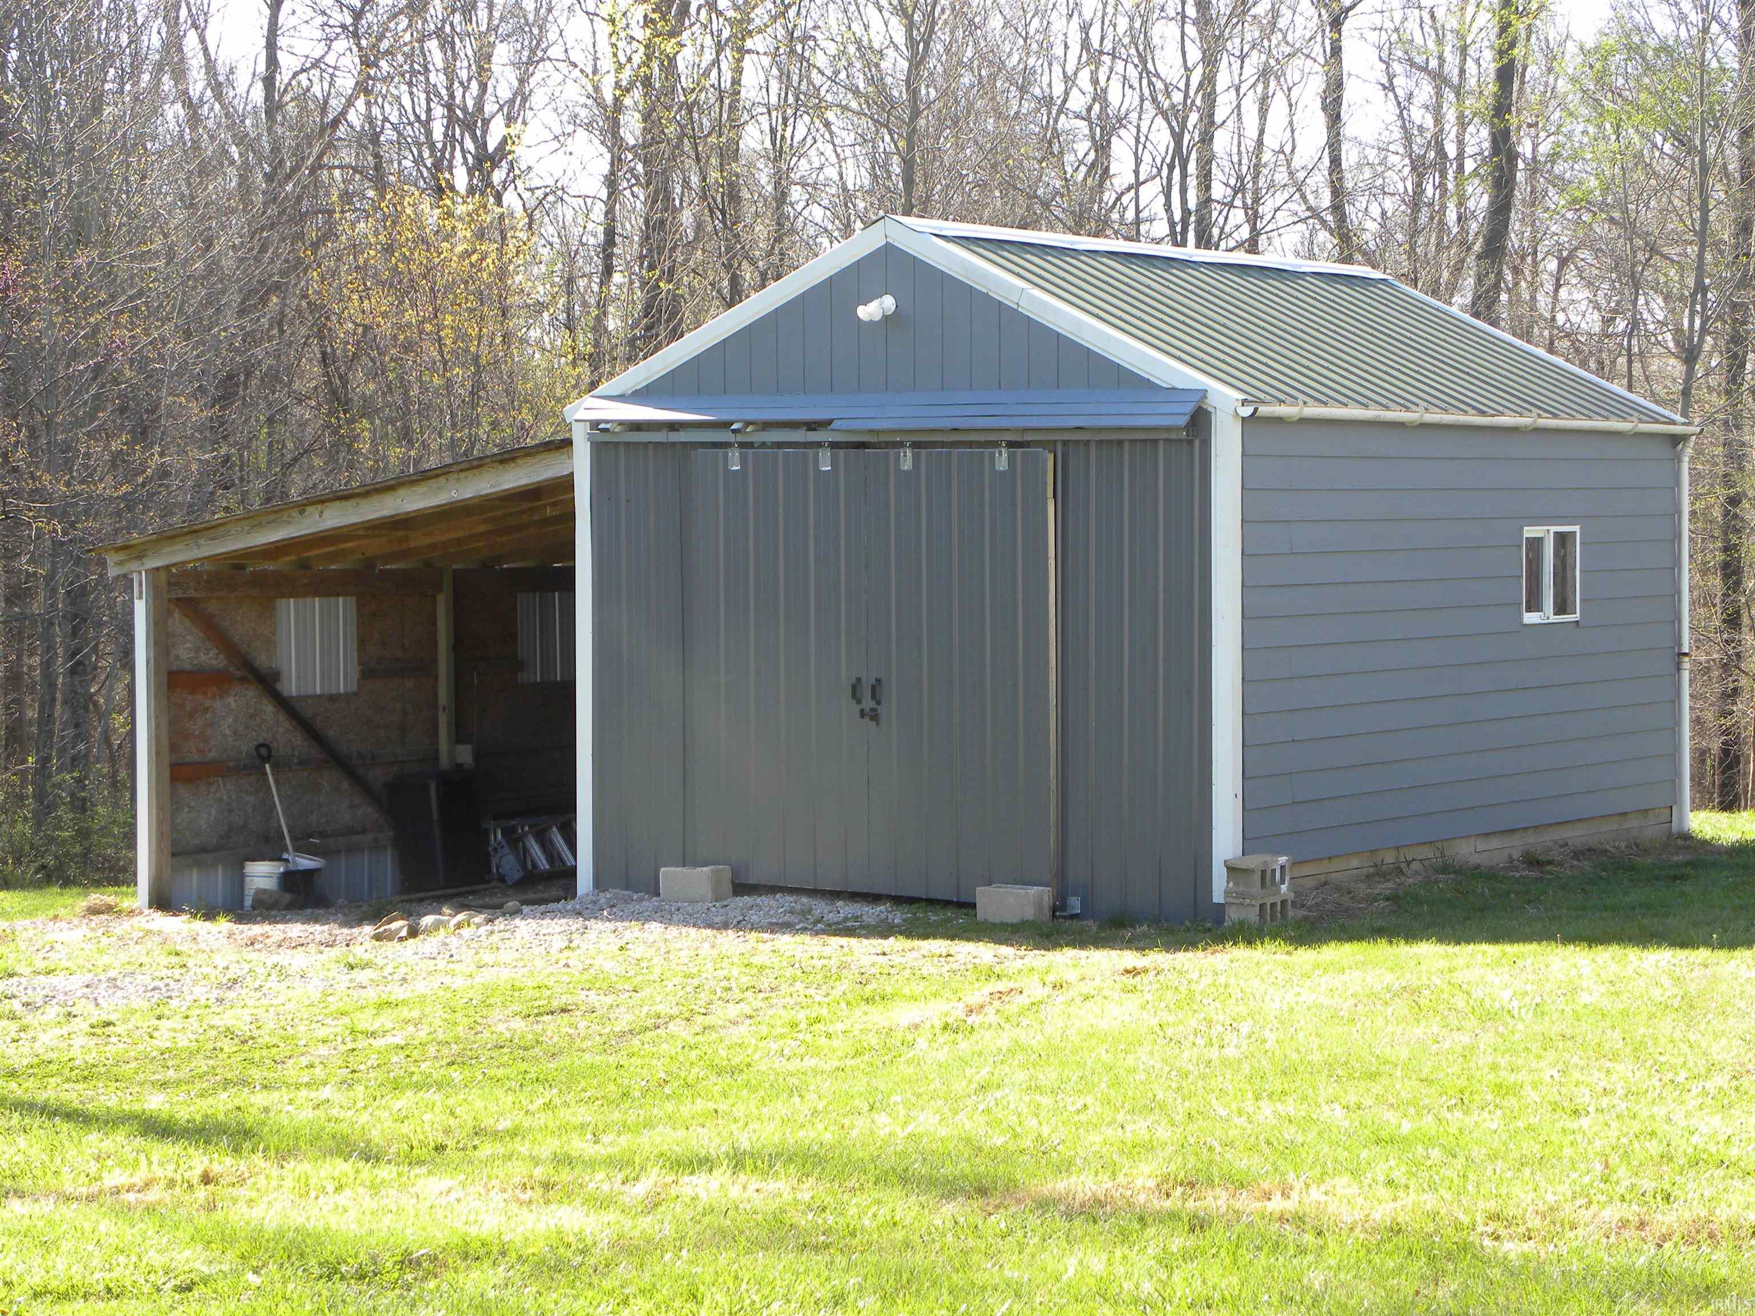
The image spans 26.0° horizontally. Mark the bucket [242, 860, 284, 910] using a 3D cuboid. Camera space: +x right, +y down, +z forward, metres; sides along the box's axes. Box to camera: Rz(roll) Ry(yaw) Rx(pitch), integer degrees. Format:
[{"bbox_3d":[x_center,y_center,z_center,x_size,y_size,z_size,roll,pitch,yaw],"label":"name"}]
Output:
[{"bbox_3d":[-4.175,1.556,25.950,0.295,0.350,0.295,0,3,0],"label":"bucket"}]

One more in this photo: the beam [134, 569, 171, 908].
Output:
[{"bbox_3d":[-4.923,0.557,25.879,0.163,2.307,0.144,2,3,38],"label":"beam"}]

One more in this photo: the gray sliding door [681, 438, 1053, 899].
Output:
[{"bbox_3d":[-0.095,0.085,22.216,2.730,2.590,0.080,2,3,38],"label":"gray sliding door"}]

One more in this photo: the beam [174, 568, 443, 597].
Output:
[{"bbox_3d":[-4.070,-0.533,26.974,0.059,0.183,2.723,2,3,38],"label":"beam"}]

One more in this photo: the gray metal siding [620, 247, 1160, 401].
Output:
[{"bbox_3d":[0.028,-1.966,22.081,3.910,0.880,0.050,2,3,38],"label":"gray metal siding"}]

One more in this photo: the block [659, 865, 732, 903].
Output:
[{"bbox_3d":[-1.084,1.362,22.833,0.406,0.198,0.195,2,3,38],"label":"block"}]

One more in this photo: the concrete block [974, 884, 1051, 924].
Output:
[{"bbox_3d":[0.771,1.394,21.390,0.394,0.196,0.194,2,3,34],"label":"concrete block"}]

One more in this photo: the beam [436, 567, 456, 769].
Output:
[{"bbox_3d":[-3.178,0.485,28.083,0.093,2.322,0.094,2,3,38],"label":"beam"}]

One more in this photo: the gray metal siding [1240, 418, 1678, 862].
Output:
[{"bbox_3d":[3.641,-0.184,22.995,0.060,2.530,5.370,2,3,38],"label":"gray metal siding"}]

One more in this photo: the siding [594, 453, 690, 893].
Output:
[{"bbox_3d":[-1.453,0.072,23.319,0.780,2.810,0.050,2,3,38],"label":"siding"}]

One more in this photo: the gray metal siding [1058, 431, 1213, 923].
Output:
[{"bbox_3d":[1.426,0.100,21.159,1.030,2.720,0.060,2,3,38],"label":"gray metal siding"}]

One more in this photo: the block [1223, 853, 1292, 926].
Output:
[{"bbox_3d":[2.083,1.295,20.713,0.194,0.390,0.394,2,3,35],"label":"block"}]

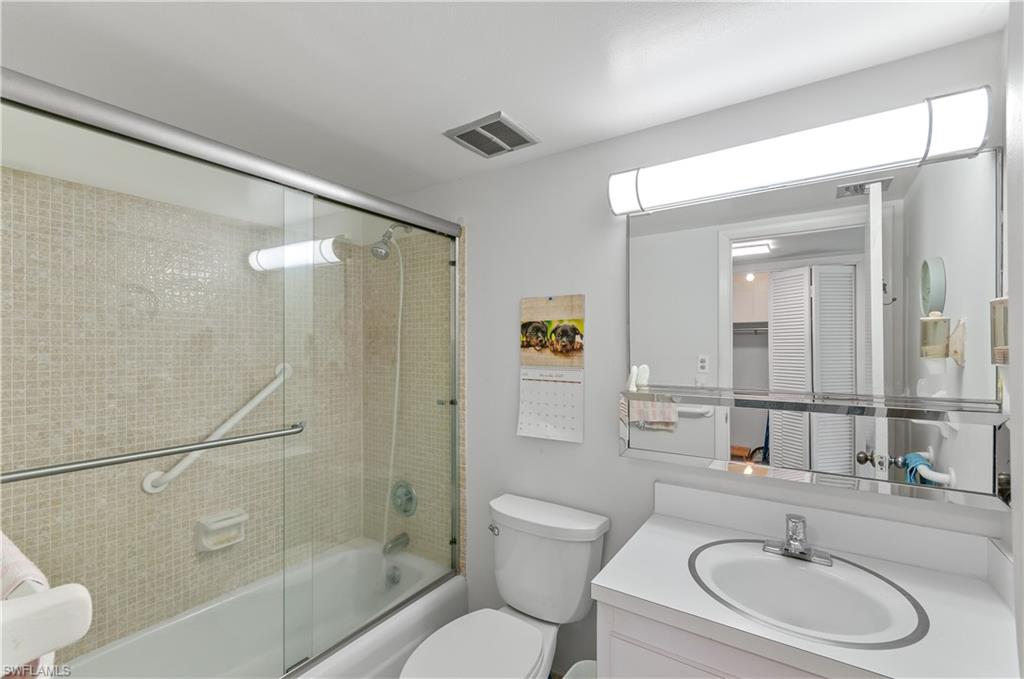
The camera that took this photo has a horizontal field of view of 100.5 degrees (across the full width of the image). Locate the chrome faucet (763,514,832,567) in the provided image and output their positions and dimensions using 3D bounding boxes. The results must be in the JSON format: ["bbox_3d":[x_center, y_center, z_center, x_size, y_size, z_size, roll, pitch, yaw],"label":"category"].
[{"bbox_3d":[0.768,0.546,1.149,0.156,0.114,0.150,-1,-1,33],"label":"chrome faucet"}]

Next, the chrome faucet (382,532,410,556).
[{"bbox_3d":[-0.595,1.058,2.191,0.064,0.075,0.130,-1,-1,33],"label":"chrome faucet"}]

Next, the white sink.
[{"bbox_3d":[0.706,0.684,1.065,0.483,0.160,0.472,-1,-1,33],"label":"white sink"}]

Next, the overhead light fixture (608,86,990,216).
[{"bbox_3d":[0.770,-0.556,1.314,0.950,0.185,0.112,-1,-1,33],"label":"overhead light fixture"}]

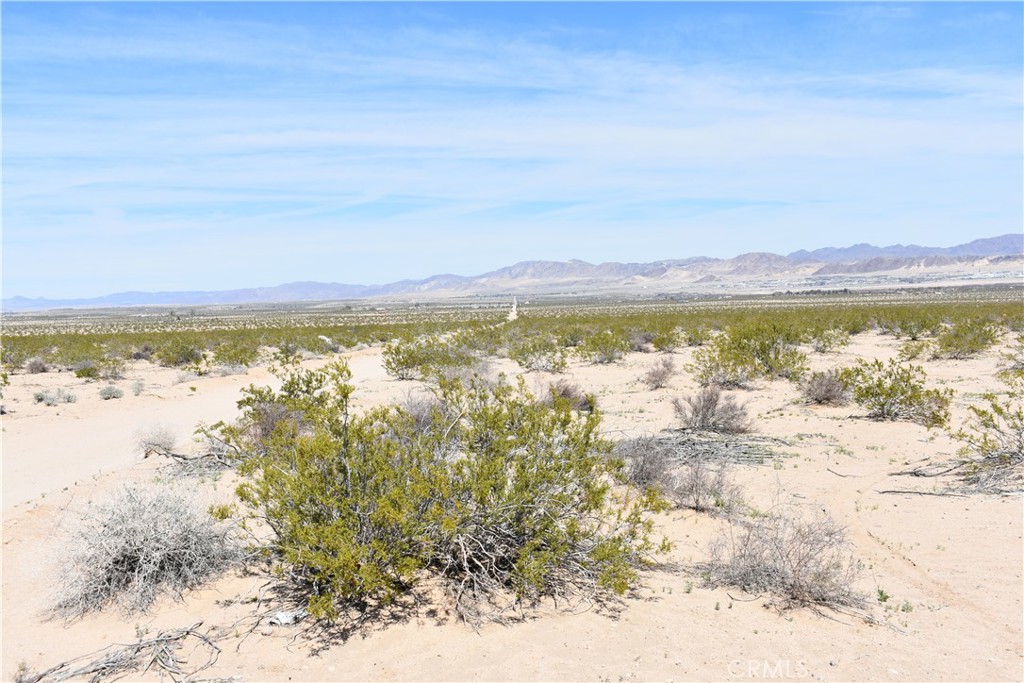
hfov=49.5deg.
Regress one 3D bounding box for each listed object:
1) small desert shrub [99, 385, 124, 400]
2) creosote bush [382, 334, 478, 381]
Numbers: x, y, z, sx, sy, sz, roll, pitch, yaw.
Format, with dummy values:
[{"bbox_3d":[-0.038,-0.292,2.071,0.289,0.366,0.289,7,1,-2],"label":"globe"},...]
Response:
[{"bbox_3d":[-7.944,0.985,21.995,0.500,0.290,0.450,-1,2,-20],"label":"small desert shrub"},{"bbox_3d":[-1.869,0.343,25.466,2.160,1.010,1.830,0,2,0],"label":"creosote bush"}]

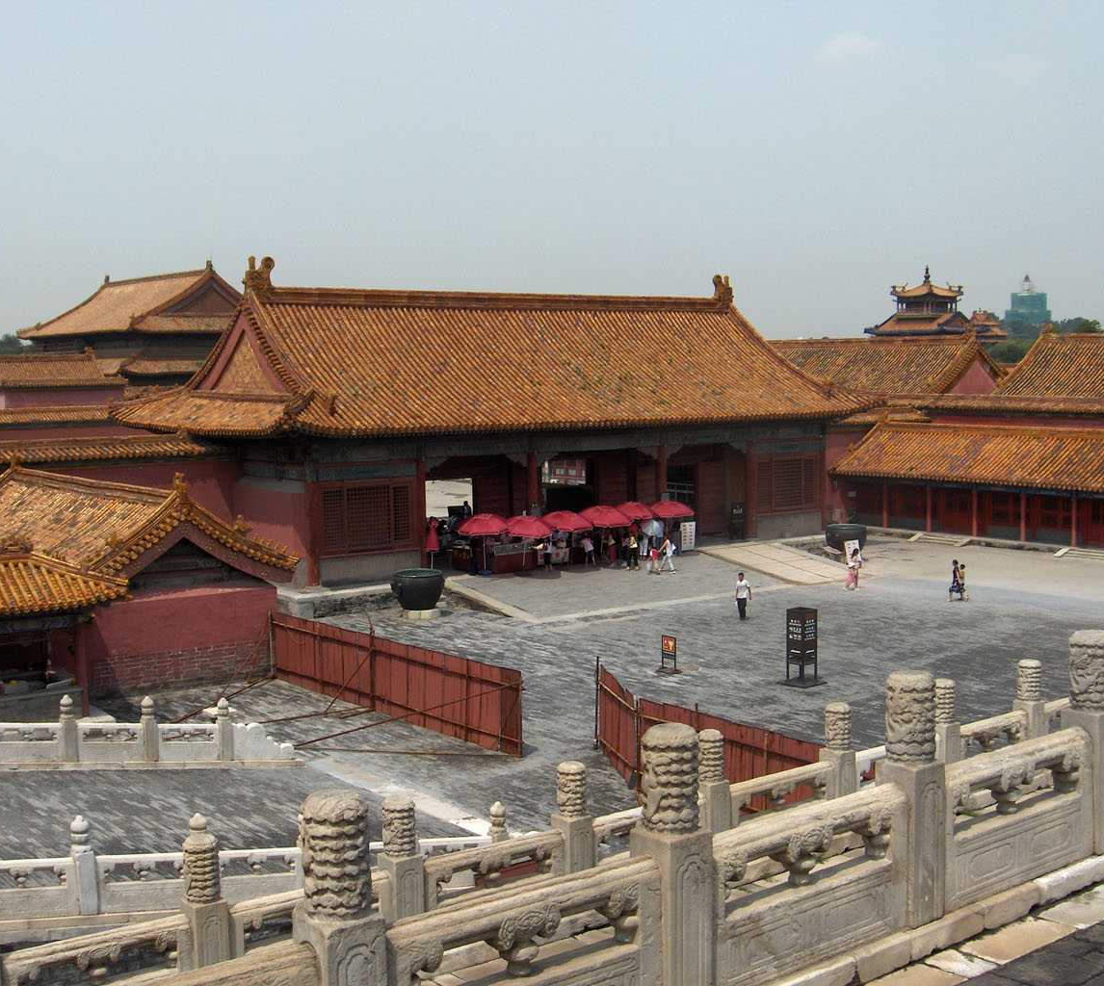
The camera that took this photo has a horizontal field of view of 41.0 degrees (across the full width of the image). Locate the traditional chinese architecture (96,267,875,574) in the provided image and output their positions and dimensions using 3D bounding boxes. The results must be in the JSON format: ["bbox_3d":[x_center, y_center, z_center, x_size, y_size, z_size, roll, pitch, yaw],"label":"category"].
[{"bbox_3d":[-1.703,-3.892,69.922,32.040,13.400,17.800,-4,6,-36],"label":"traditional chinese architecture"}]

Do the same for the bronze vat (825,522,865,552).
[{"bbox_3d":[13.394,2.169,67.025,1.820,1.360,1.820,-1,5,0],"label":"bronze vat"}]

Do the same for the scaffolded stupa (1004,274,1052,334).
[{"bbox_3d":[287.247,-114.063,893.031,21.500,36.500,21.500,-4,6,-36],"label":"scaffolded stupa"}]

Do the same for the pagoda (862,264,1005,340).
[{"bbox_3d":[62.270,-25.366,244.967,18.000,25.500,18.000,-4,6,-36],"label":"pagoda"}]

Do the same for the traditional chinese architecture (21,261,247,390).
[{"bbox_3d":[-55.118,-19.540,206.945,27.000,22.600,46.500,-4,6,-36],"label":"traditional chinese architecture"}]

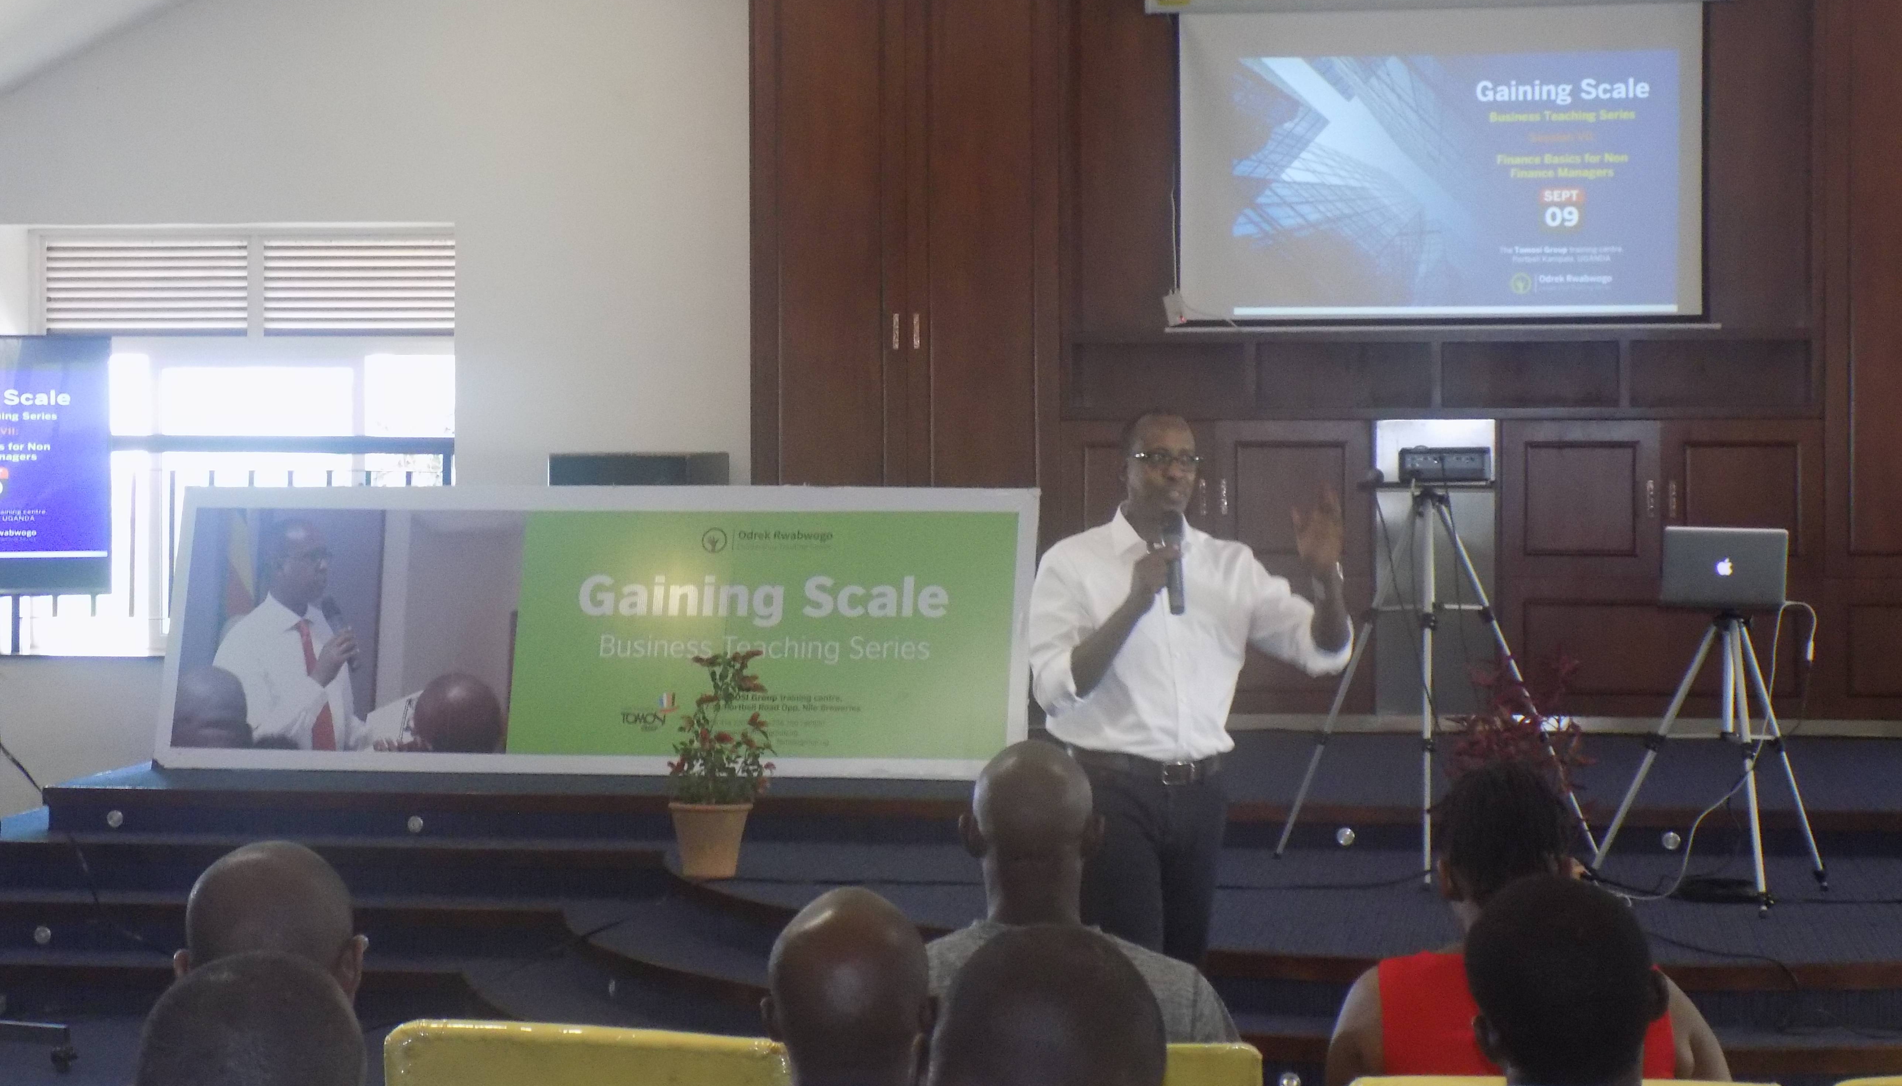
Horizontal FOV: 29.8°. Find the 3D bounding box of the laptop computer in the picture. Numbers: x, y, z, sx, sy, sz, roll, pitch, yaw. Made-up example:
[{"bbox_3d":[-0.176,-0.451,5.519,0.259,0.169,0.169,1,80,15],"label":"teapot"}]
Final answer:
[{"bbox_3d":[2.140,0.071,9.860,0.332,0.232,0.290,0,1,7],"label":"laptop computer"}]

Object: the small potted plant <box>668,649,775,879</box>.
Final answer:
[{"bbox_3d":[-0.654,0.630,10.170,0.310,0.650,0.300,0,1,8],"label":"small potted plant"}]

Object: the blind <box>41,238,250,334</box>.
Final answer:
[{"bbox_3d":[-3.567,-1.137,15.800,0.950,0.430,0.060,0,1,8],"label":"blind"}]

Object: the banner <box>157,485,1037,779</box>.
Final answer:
[{"bbox_3d":[-1.209,0.294,12.020,3.000,1.000,0.050,0,-16,10],"label":"banner"}]

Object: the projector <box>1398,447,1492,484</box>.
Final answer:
[{"bbox_3d":[1.431,-0.224,10.330,0.270,0.090,0.220,0,6,8],"label":"projector"}]

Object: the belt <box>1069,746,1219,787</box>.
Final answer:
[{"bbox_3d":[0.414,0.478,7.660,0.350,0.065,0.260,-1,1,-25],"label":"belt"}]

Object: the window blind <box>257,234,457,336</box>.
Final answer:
[{"bbox_3d":[-2.435,-1.064,14.800,0.860,0.420,0.050,0,1,8],"label":"window blind"}]

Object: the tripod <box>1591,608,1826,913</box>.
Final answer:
[{"bbox_3d":[2.100,0.583,9.720,0.700,0.790,0.640,0,1,0],"label":"tripod"}]

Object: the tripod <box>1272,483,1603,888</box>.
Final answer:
[{"bbox_3d":[1.392,0.388,10.250,0.970,1.120,0.820,0,1,9],"label":"tripod"}]

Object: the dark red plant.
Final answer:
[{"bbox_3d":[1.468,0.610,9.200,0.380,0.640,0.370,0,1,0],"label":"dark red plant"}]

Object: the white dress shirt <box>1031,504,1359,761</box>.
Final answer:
[{"bbox_3d":[0.499,0.192,7.620,0.660,0.560,0.360,0,1,-20],"label":"white dress shirt"}]

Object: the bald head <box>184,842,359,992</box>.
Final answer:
[{"bbox_3d":[-0.645,0.400,3.420,0.168,0.235,0.205,-2,1,10],"label":"bald head"}]

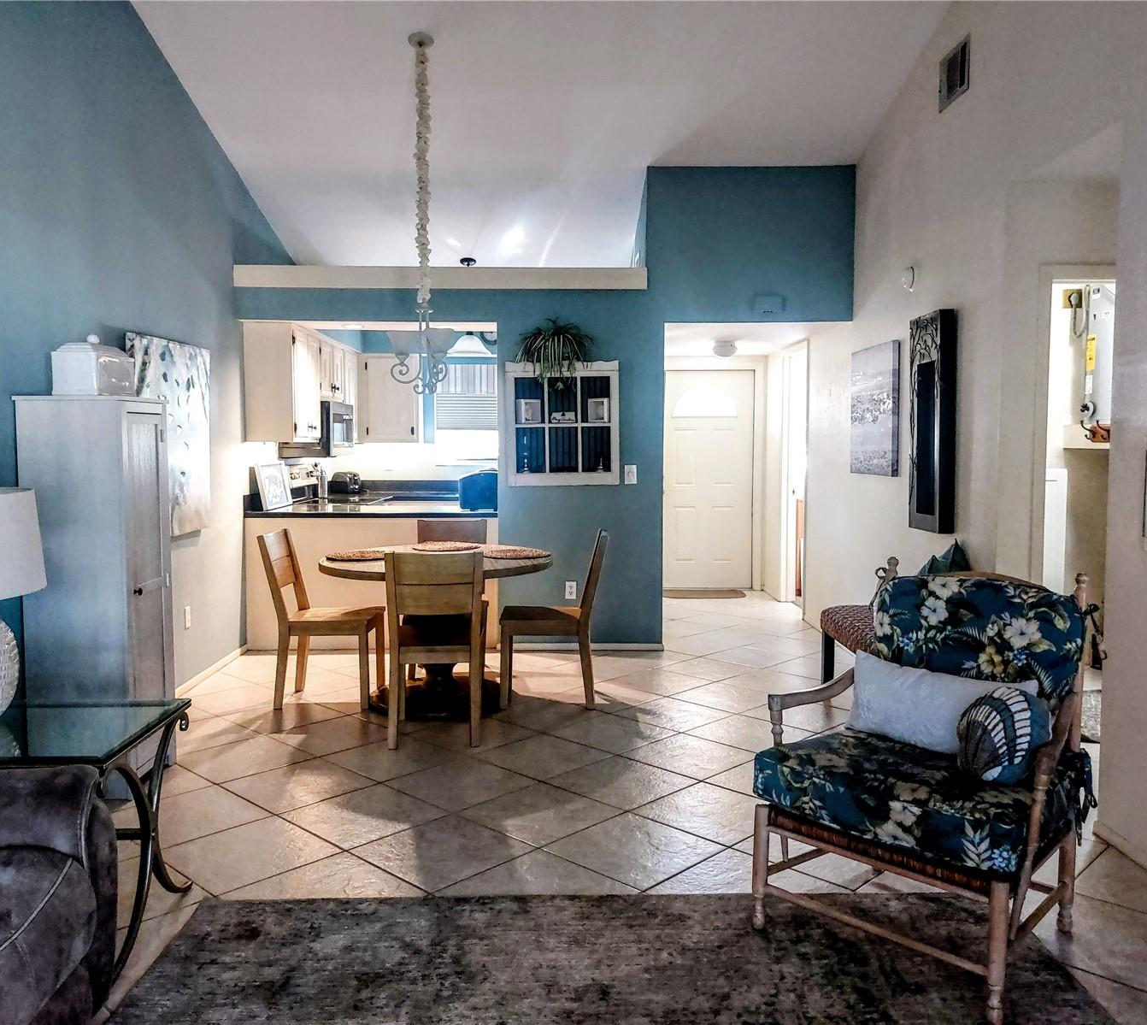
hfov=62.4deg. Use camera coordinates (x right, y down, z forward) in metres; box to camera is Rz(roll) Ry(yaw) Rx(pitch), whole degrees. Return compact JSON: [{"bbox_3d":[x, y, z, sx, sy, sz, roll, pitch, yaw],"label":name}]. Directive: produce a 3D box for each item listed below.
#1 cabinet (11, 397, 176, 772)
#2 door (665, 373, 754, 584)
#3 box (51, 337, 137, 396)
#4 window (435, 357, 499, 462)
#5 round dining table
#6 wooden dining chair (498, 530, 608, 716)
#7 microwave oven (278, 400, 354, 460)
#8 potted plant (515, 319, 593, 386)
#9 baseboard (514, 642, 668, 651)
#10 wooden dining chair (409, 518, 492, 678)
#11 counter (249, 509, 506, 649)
[{"bbox_3d":[-1.874,0.322,3.771,0.410,1.530,0.430,0,4,-1],"label":"cabinet"},{"bbox_3d":[1.225,-0.294,8.843,0.915,2.030,0.050,0,4,-1],"label":"door"},{"bbox_3d":[-1.863,-0.567,3.704,0.175,0.245,0.320,0,4,-1],"label":"box"},{"bbox_3d":[-0.846,-0.932,8.743,0.860,0.930,0.100,0,4,-1],"label":"window"},{"bbox_3d":[-0.725,0.626,5.024,1.235,0.767,1.235,0,4,-1],"label":"round dining table"},{"bbox_3d":[-0.099,0.551,5.036,0.555,0.895,0.430,0,4,-1],"label":"wooden dining chair"},{"bbox_3d":[-1.960,-0.629,7.247,0.400,0.415,0.770,0,4,-1],"label":"microwave oven"},{"bbox_3d":[-0.124,-1.031,6.104,0.500,0.425,0.290,0,4,-1],"label":"potted plant"},{"bbox_3d":[0.053,0.885,6.235,1.080,0.057,0.016,0,4,-1],"label":"baseboard"},{"bbox_3d":[-0.749,0.514,5.733,0.455,0.895,0.570,0,4,-1],"label":"wooden dining chair"},{"bbox_3d":[-1.314,0.435,6.537,1.660,0.920,0.700,0,4,-1],"label":"counter"}]

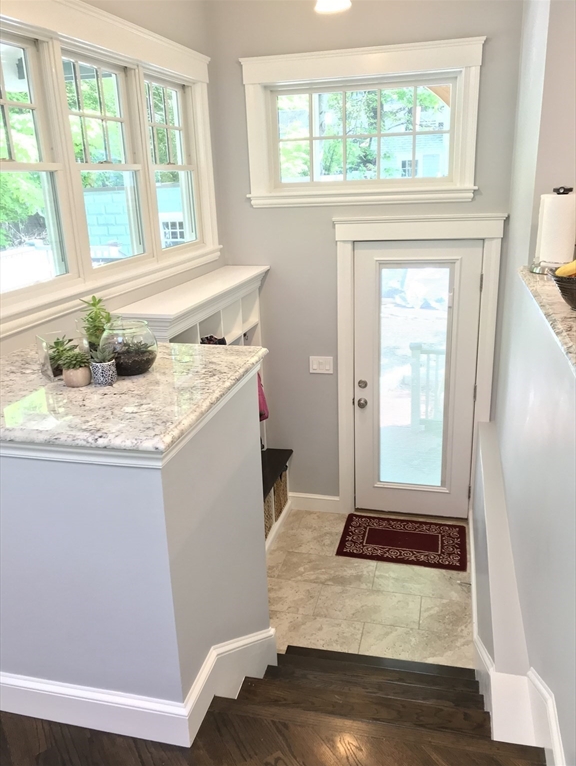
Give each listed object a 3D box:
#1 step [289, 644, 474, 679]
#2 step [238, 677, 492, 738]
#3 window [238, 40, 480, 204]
[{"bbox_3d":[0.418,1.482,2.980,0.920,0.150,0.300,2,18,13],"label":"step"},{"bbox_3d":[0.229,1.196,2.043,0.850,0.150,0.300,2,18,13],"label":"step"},{"bbox_3d":[0.446,-1.623,3.974,1.510,0.920,0.130,2,18,13],"label":"window"}]

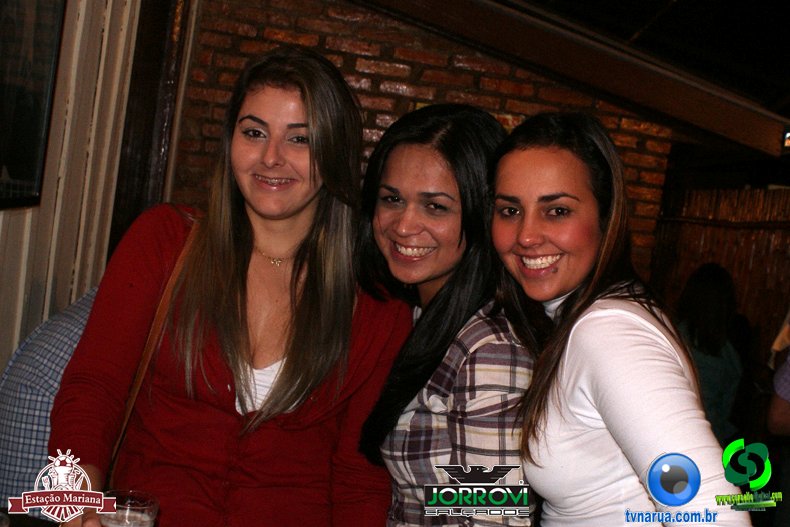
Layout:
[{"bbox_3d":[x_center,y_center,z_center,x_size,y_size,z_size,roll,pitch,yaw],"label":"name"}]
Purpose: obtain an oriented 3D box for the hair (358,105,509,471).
[{"bbox_3d":[0.050,0.032,1.200,0.215,0.510,0.240,10,1,15],"label":"hair"}]

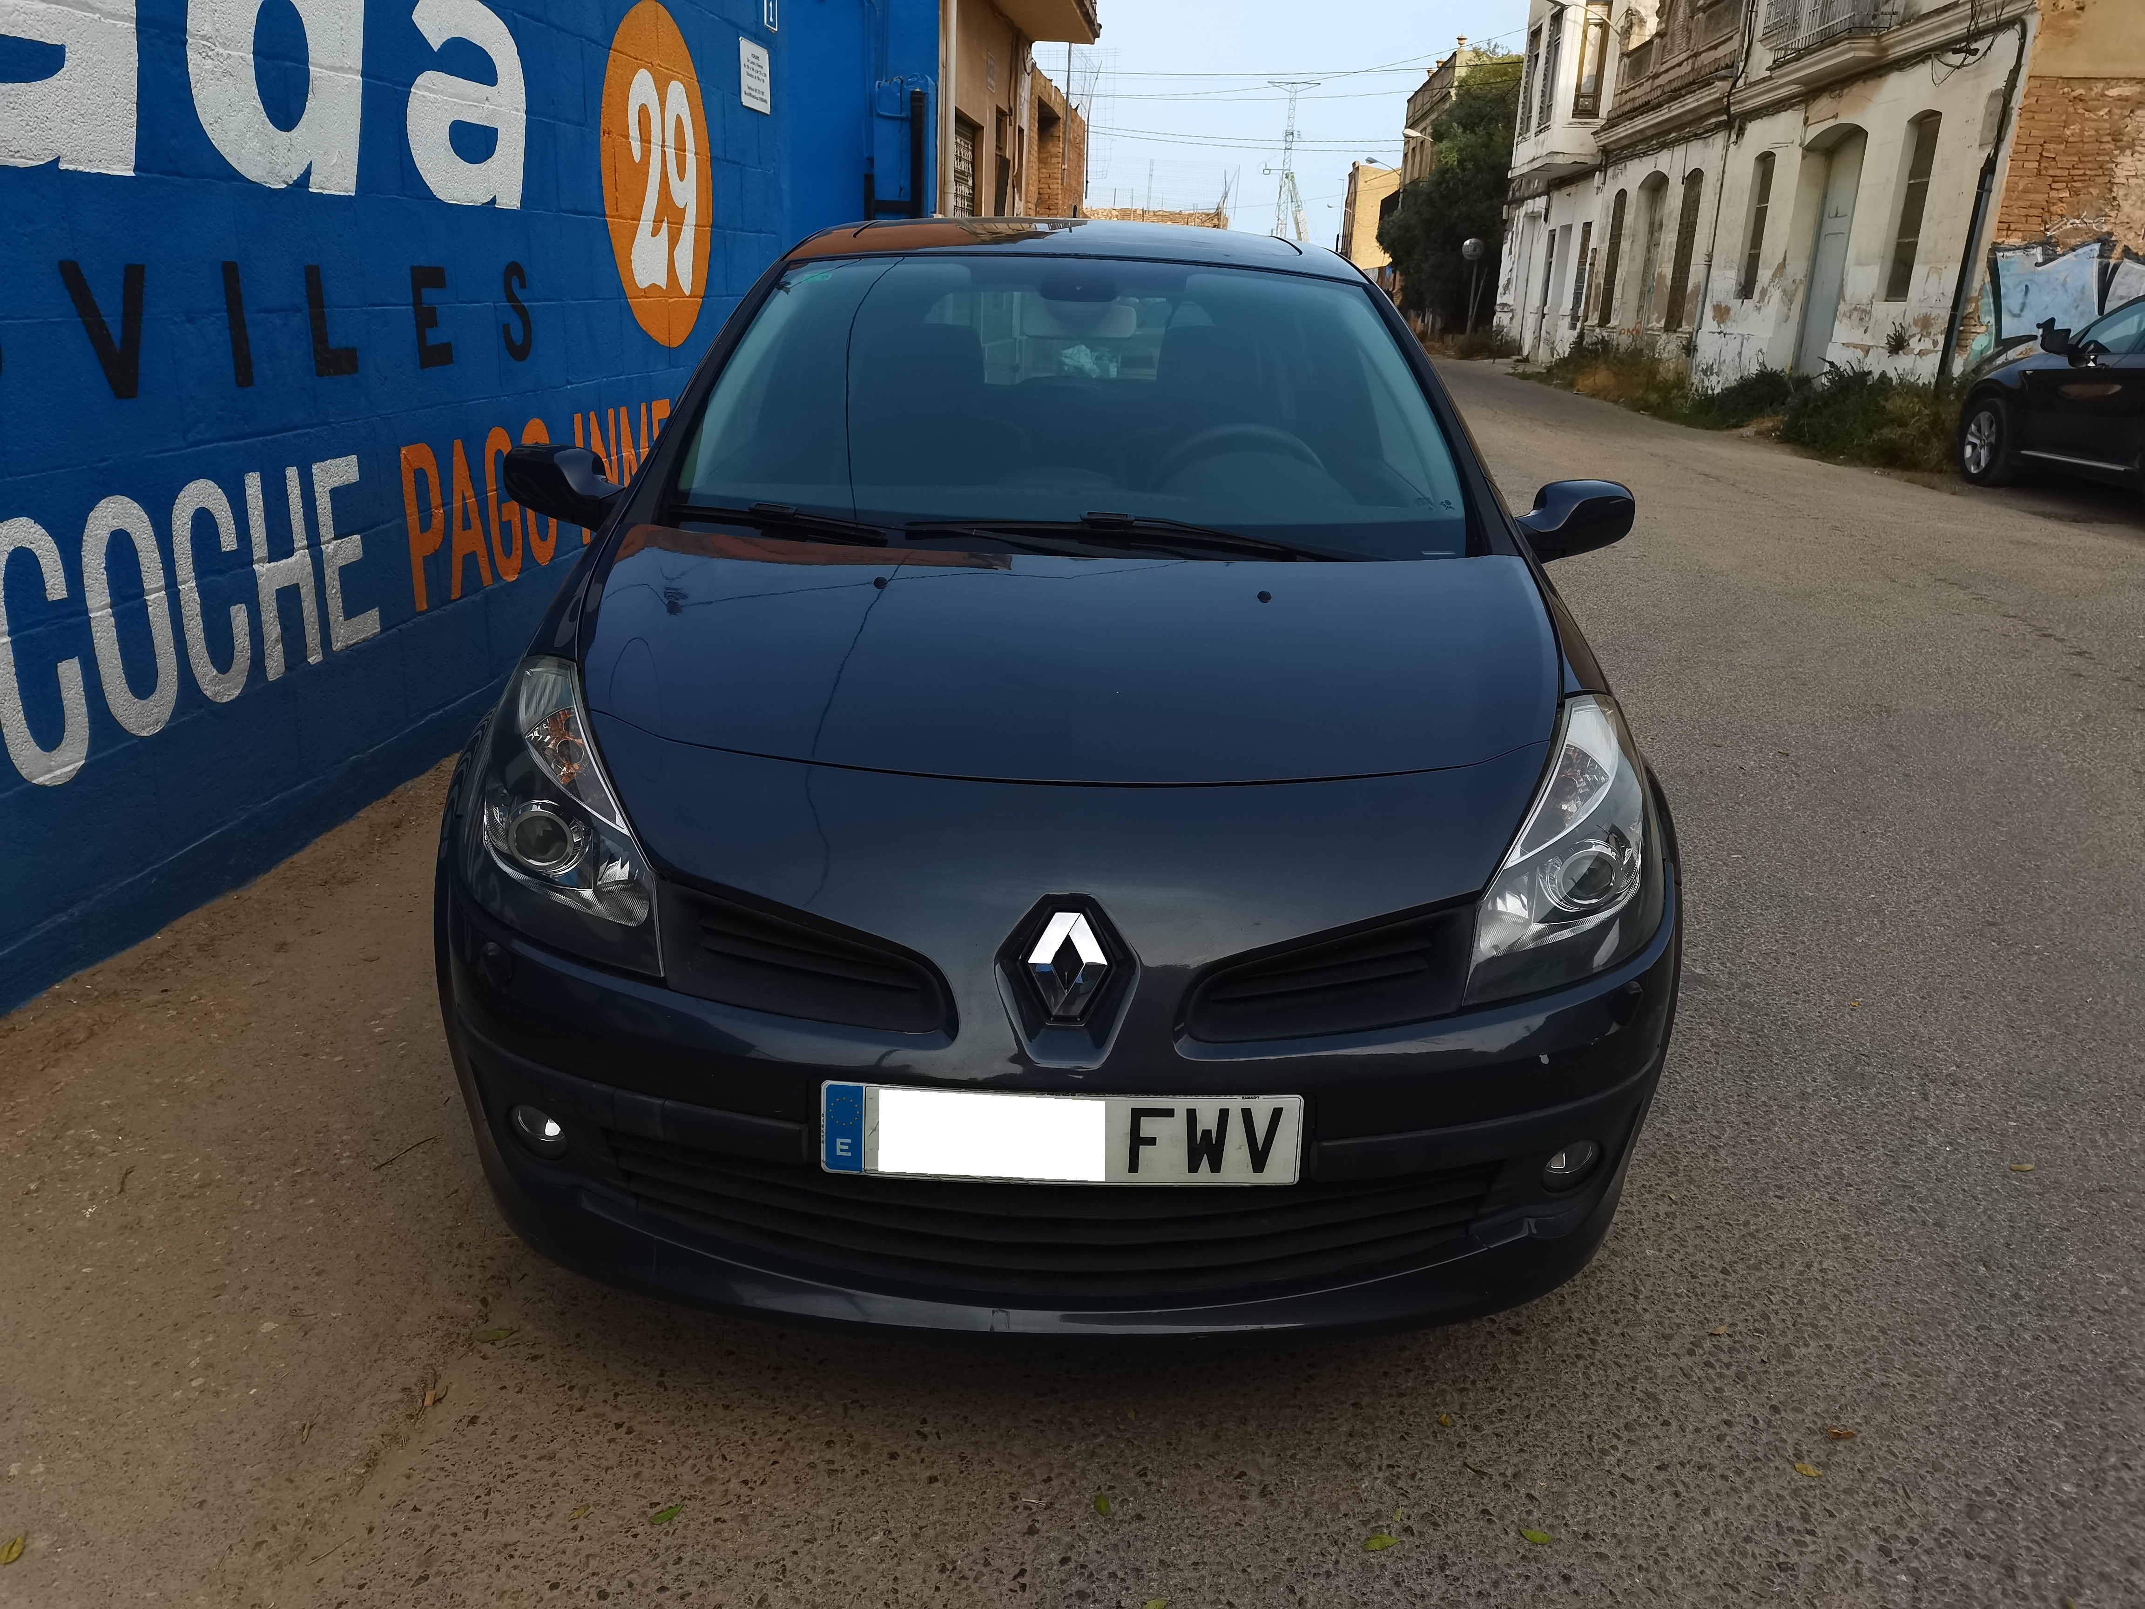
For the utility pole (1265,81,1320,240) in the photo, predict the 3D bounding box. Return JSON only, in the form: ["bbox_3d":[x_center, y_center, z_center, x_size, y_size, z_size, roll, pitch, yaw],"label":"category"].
[{"bbox_3d":[12.920,-37.391,98.085,3.224,12.261,0.900,2,18,0],"label":"utility pole"}]

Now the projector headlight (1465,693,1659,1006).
[{"bbox_3d":[0.601,0.036,2.047,0.350,0.250,0.460,0,19,-7],"label":"projector headlight"}]

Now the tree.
[{"bbox_3d":[8.892,-13.993,37.409,4.000,6.133,4.000,2,18,0],"label":"tree"}]

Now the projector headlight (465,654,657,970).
[{"bbox_3d":[-0.610,-0.003,2.026,0.350,0.250,0.460,4,19,5],"label":"projector headlight"}]

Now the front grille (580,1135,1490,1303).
[{"bbox_3d":[-0.024,0.495,1.901,1.093,0.125,0.205,2,18,-1],"label":"front grille"}]

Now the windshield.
[{"bbox_3d":[0.004,-0.712,2.908,1.400,0.172,0.939,2,51,-1],"label":"windshield"}]

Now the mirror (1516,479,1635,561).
[{"bbox_3d":[0.902,-0.510,2.893,0.217,0.142,0.125,2,18,-1],"label":"mirror"}]

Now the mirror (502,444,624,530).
[{"bbox_3d":[-0.904,-0.569,2.863,0.217,0.142,0.125,2,18,-1],"label":"mirror"}]

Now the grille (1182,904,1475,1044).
[{"bbox_3d":[0.287,0.187,1.800,0.363,0.114,0.086,-3,19,-16],"label":"grille"}]

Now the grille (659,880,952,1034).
[{"bbox_3d":[-0.299,0.168,1.790,0.363,0.114,0.086,7,19,14],"label":"grille"}]

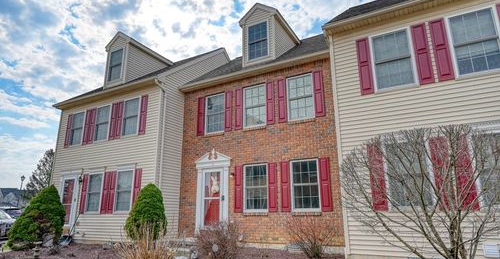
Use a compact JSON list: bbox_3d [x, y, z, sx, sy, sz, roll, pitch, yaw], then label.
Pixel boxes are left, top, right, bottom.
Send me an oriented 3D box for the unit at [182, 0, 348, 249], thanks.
[{"bbox_3d":[1.698,-0.121,13.422,6.000,9.200,8.200,-8,-16,28],"label":"unit"}]

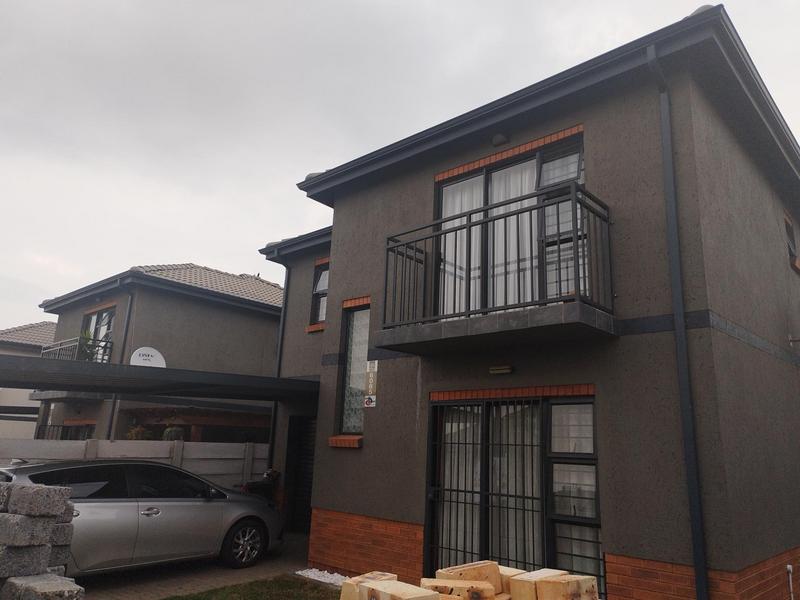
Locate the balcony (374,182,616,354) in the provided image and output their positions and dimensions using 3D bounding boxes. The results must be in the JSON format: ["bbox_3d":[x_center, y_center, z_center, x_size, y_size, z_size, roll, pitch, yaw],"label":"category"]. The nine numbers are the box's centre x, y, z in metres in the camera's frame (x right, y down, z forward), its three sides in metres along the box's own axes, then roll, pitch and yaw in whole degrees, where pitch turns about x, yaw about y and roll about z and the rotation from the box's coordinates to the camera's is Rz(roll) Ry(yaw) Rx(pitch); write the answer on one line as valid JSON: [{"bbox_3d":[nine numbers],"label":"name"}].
[{"bbox_3d":[0.925,-0.192,6.411,2.490,1.320,0.800,-11,-19,42],"label":"balcony"}]

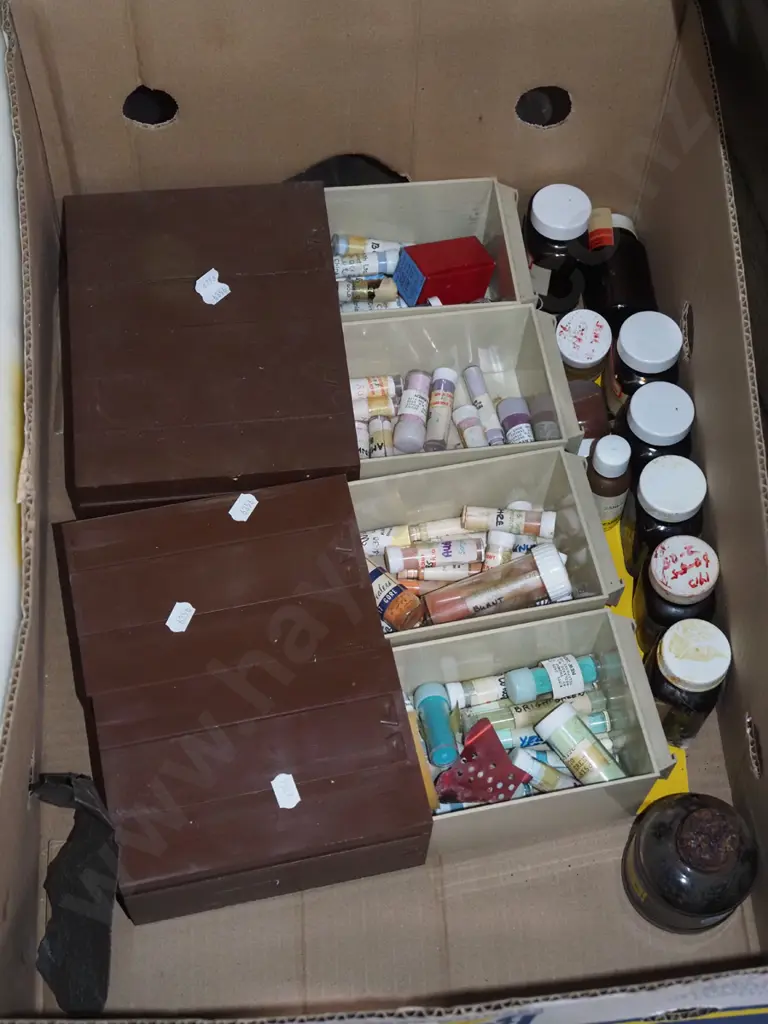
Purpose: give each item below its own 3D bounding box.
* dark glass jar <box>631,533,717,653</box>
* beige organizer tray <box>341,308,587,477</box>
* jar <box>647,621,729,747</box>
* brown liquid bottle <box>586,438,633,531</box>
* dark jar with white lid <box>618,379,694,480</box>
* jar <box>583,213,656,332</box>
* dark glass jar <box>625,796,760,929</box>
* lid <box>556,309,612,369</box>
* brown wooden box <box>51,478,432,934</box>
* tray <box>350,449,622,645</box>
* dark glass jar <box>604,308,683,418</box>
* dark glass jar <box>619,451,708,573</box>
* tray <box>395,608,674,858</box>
[{"bbox_3d":[0.167,0.051,0.912,0.041,0.088,0.041,-1,62,2],"label":"dark glass jar"},{"bbox_3d":[0.032,-0.064,1.029,0.169,0.071,0.104,-6,61,-5],"label":"beige organizer tray"},{"bbox_3d":[0.165,0.096,0.889,0.041,0.086,0.041,1,62,-2],"label":"jar"},{"bbox_3d":[0.136,-0.017,0.954,0.026,0.078,0.026,-1,62,2],"label":"brown liquid bottle"},{"bbox_3d":[0.160,-0.040,0.947,0.042,0.079,0.042,0,62,1],"label":"dark jar with white lid"},{"bbox_3d":[0.158,-0.164,1.102,0.049,0.049,0.089,-3,61,-3],"label":"jar"},{"bbox_3d":[0.167,0.184,0.857,0.070,0.058,0.070,1,62,-2],"label":"dark glass jar"},{"bbox_3d":[0.119,-0.102,0.948,0.033,0.009,0.033,-2,74,6],"label":"lid"},{"bbox_3d":[-0.086,0.105,0.931,0.175,0.071,0.224,-10,61,-7],"label":"brown wooden box"},{"bbox_3d":[0.048,0.035,0.974,0.169,0.071,0.104,-9,61,-7],"label":"tray"},{"bbox_3d":[0.161,-0.083,0.985,0.041,0.088,0.041,-1,62,2],"label":"dark glass jar"},{"bbox_3d":[0.162,0.003,0.924,0.042,0.079,0.042,0,62,1],"label":"dark glass jar"},{"bbox_3d":[0.067,0.124,0.881,0.163,0.067,0.099,-10,62,-7],"label":"tray"}]

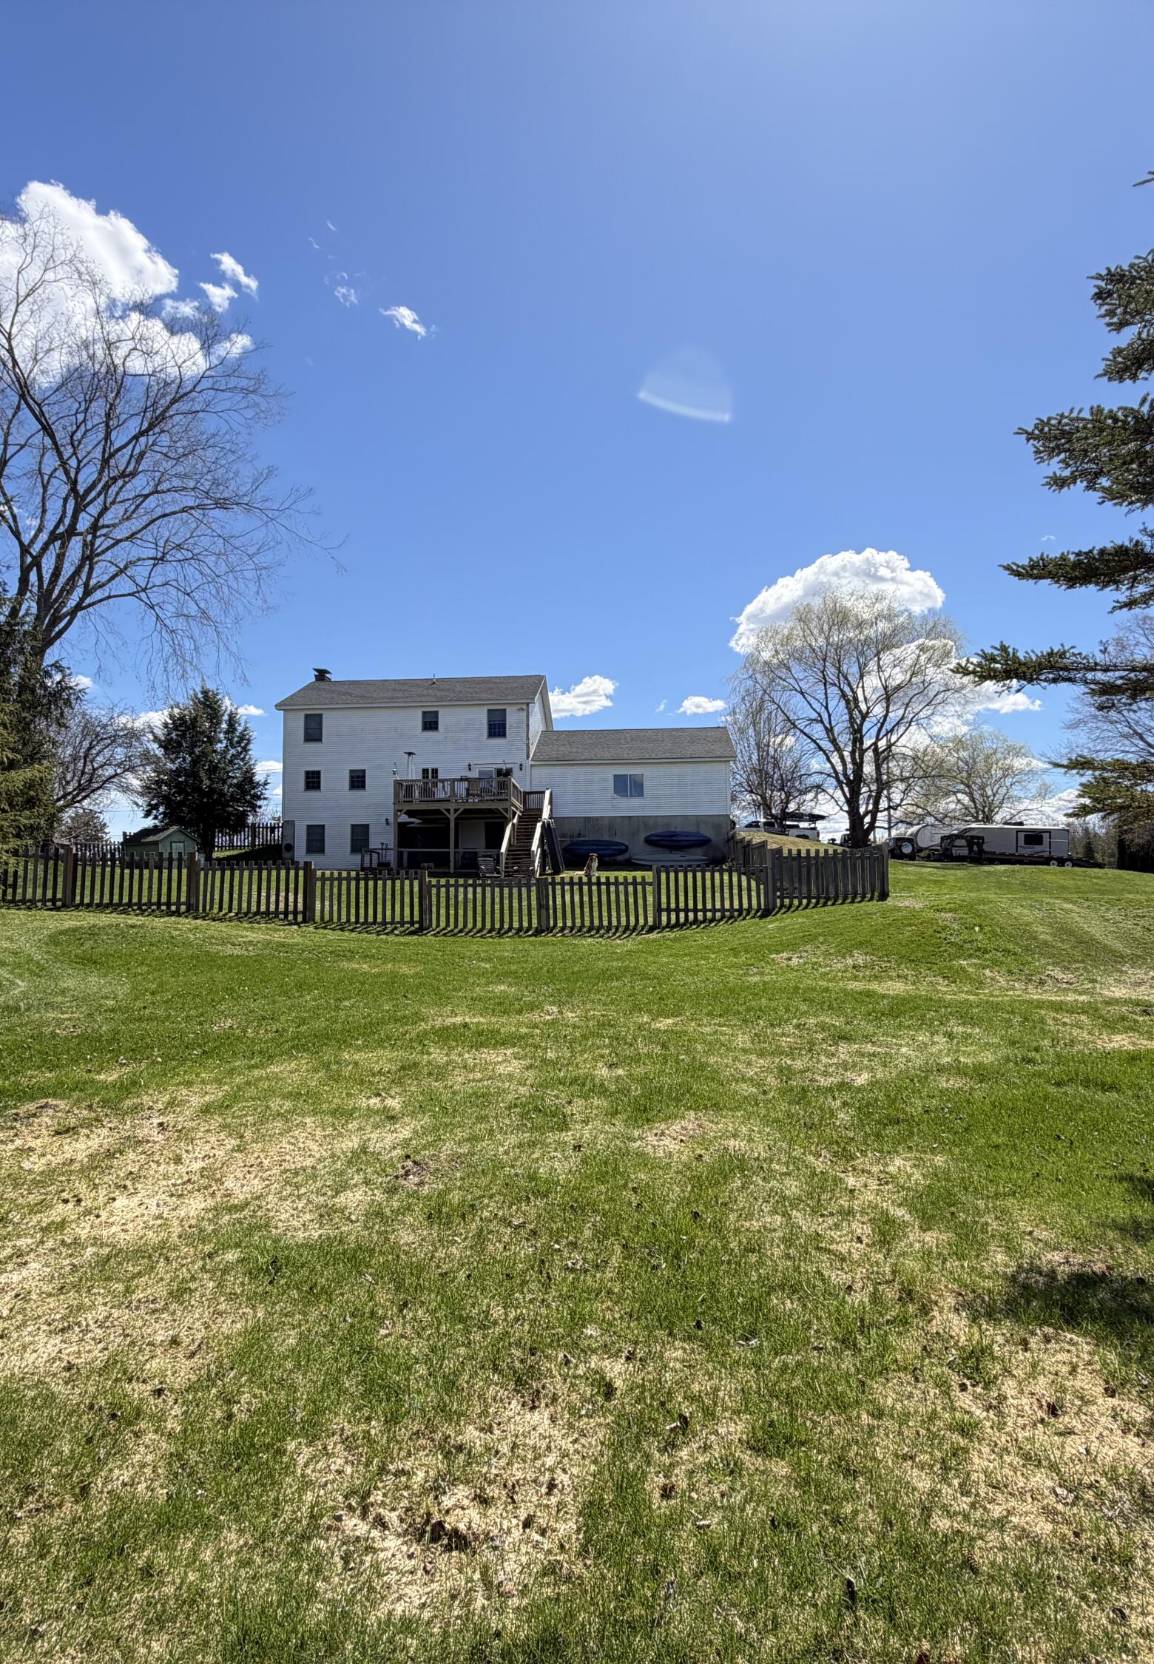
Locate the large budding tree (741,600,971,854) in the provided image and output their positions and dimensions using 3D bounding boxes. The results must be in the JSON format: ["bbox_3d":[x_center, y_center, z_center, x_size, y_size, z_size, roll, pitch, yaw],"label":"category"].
[{"bbox_3d":[16.679,-6.810,54.507,14.108,15.634,14.108,0,-4,0],"label":"large budding tree"}]

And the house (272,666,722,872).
[{"bbox_3d":[-3.378,-3.130,48.129,22.400,10.700,12.400,-1,-4,4],"label":"house"}]

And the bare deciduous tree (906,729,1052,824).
[{"bbox_3d":[36.461,-3.450,82.394,13.369,12.153,13.369,0,-4,0],"label":"bare deciduous tree"}]

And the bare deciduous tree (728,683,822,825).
[{"bbox_3d":[15.123,-5.185,68.393,7.134,12.104,7.134,0,-4,0],"label":"bare deciduous tree"}]

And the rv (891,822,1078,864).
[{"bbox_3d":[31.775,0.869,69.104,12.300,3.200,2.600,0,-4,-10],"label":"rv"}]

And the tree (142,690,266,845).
[{"bbox_3d":[-18.472,-2.925,44.777,6.227,8.534,6.227,0,-4,0],"label":"tree"}]

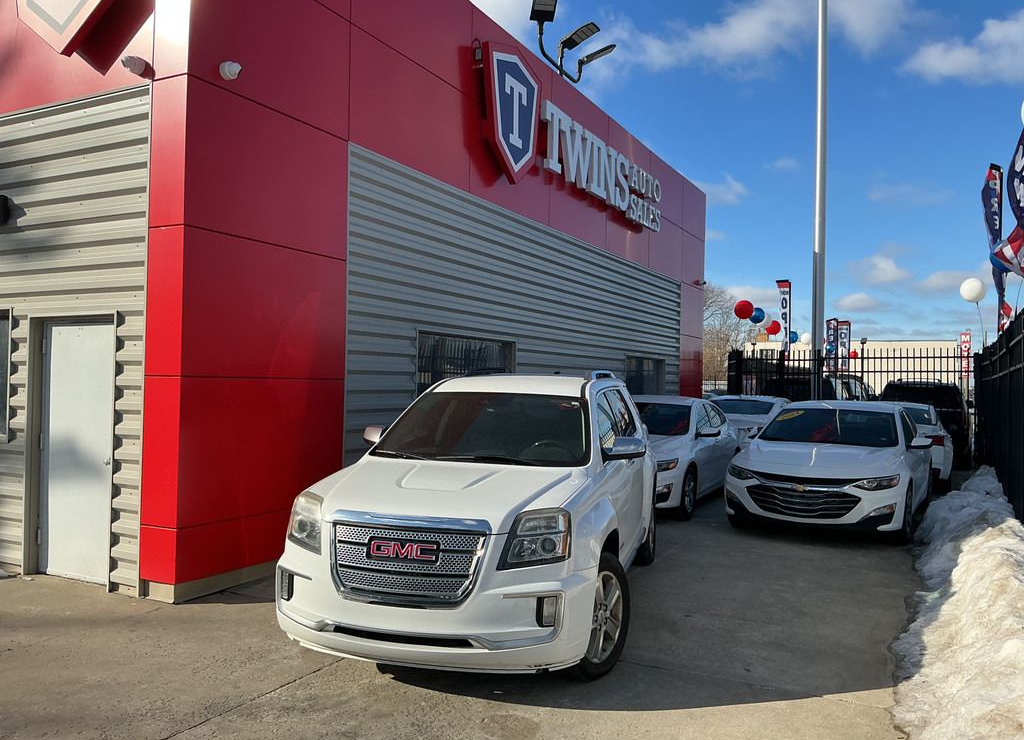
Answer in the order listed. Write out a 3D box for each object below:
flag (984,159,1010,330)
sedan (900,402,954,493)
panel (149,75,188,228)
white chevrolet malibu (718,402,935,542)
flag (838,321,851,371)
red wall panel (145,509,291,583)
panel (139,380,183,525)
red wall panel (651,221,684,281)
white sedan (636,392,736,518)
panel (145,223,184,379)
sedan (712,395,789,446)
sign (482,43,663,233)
[{"bbox_3d":[6.860,-1.720,12.150,0.550,2.450,0.170,2,-1,-36],"label":"flag"},{"bbox_3d":[6.809,1.247,15.333,1.860,1.460,4.930,0,-1,27],"label":"sedan"},{"bbox_3d":[-2.471,-1.575,6.239,0.360,1.080,0.060,1,-1,27],"label":"panel"},{"bbox_3d":[4.201,1.130,10.804,1.860,1.460,4.930,0,-1,30],"label":"white chevrolet malibu"},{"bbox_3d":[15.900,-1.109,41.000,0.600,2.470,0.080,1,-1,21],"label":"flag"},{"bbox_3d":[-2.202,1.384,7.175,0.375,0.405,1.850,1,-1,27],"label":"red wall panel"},{"bbox_3d":[-2.592,0.606,6.384,0.375,1.110,0.050,1,-1,27],"label":"panel"},{"bbox_3d":[2.975,-2.372,16.665,0.060,1.090,2.180,1,-1,27],"label":"red wall panel"},{"bbox_3d":[2.000,1.095,11.950,1.855,1.460,4.920,1,-1,26],"label":"white sedan"},{"bbox_3d":[-2.490,-0.496,6.220,0.360,1.080,0.060,1,-1,27],"label":"panel"},{"bbox_3d":[4.670,1.223,16.600,1.840,1.460,4.850,1,-1,26],"label":"sedan"},{"bbox_3d":[1.145,-3.018,12.720,0.200,1.650,6.600,1,-1,27],"label":"sign"}]

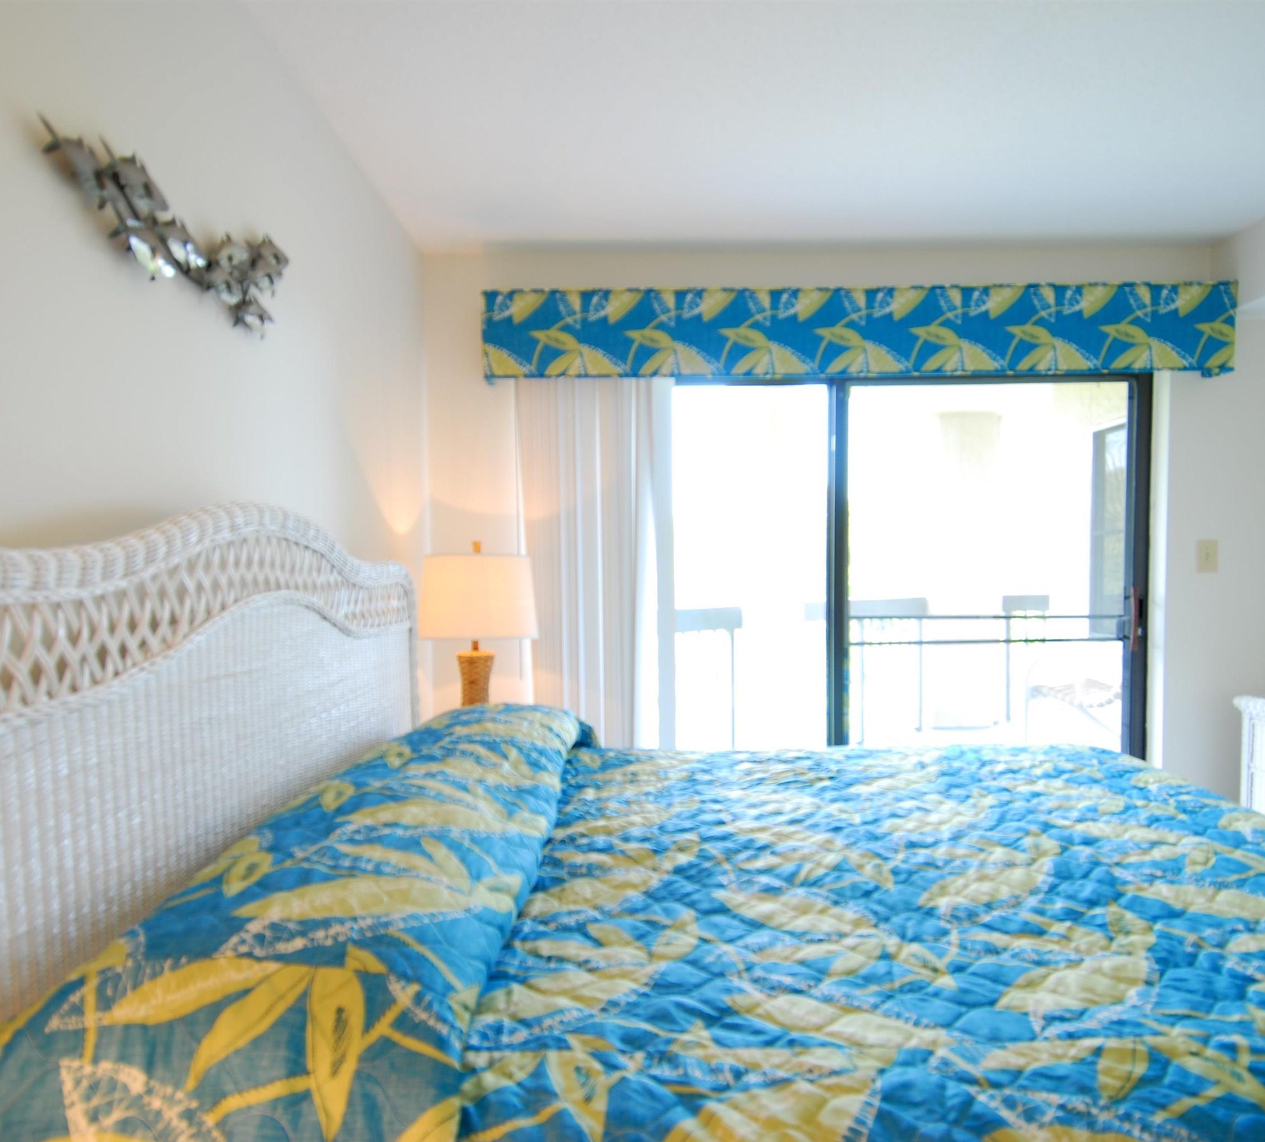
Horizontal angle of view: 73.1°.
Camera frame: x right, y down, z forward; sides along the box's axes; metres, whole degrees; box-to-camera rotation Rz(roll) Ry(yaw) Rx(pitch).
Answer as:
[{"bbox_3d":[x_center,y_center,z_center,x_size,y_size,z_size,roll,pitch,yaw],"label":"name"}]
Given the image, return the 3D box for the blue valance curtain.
[{"bbox_3d":[0.813,-0.873,3.158,2.714,0.324,0.130,0,1,1],"label":"blue valance curtain"}]

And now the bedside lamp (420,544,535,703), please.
[{"bbox_3d":[-0.533,0.252,2.938,0.406,0.710,0.406,0,1,1],"label":"bedside lamp"}]

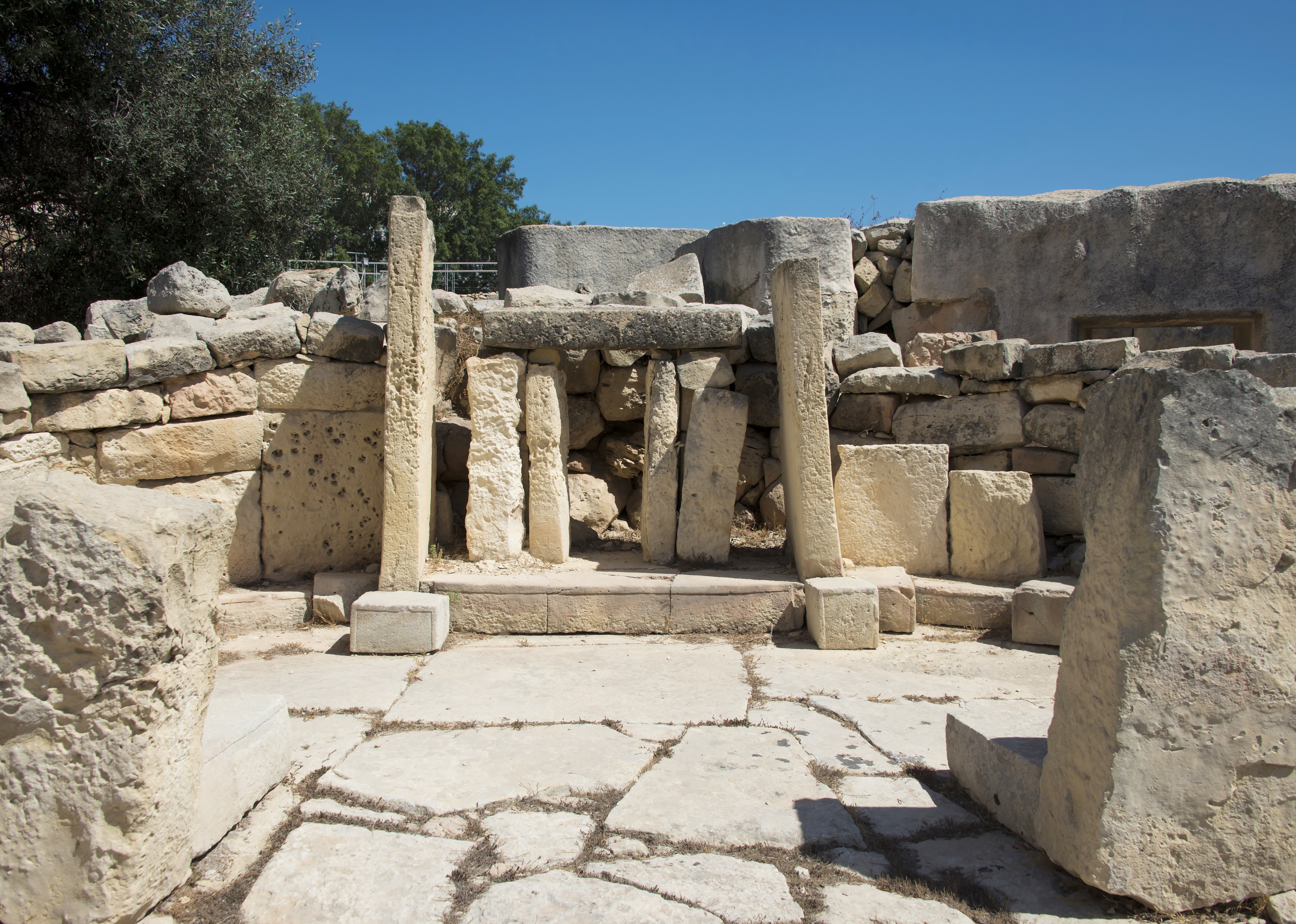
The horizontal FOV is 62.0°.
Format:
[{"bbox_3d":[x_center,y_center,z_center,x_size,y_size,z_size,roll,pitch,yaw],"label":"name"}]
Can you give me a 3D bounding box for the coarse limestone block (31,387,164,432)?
[{"bbox_3d":[-4.409,-0.417,8.620,0.906,0.304,0.420,-1,2,-36],"label":"coarse limestone block"}]

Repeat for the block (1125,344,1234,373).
[{"bbox_3d":[5.280,-0.970,10.750,1.050,0.360,0.500,0,1,18],"label":"block"}]

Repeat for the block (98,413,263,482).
[{"bbox_3d":[-3.900,-0.131,9.000,1.210,0.470,0.450,-1,2,-30],"label":"block"}]

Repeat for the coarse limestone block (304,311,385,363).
[{"bbox_3d":[-2.320,-0.953,8.250,0.540,0.340,0.400,0,3,-5],"label":"coarse limestone block"}]

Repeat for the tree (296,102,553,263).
[{"bbox_3d":[-6.370,-6.600,32.000,7.600,7.200,7.000,0,2,0],"label":"tree"}]

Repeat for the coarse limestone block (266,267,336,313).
[{"bbox_3d":[-3.394,-1.674,10.600,0.680,0.410,0.550,0,2,-15],"label":"coarse limestone block"}]

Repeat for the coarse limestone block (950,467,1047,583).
[{"bbox_3d":[2.908,0.514,9.000,0.710,0.865,0.320,1,3,28],"label":"coarse limestone block"}]

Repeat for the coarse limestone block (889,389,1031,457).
[{"bbox_3d":[2.744,-0.333,9.500,1.093,0.486,0.450,-5,1,20],"label":"coarse limestone block"}]

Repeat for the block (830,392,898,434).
[{"bbox_3d":[2.048,-0.463,10.290,0.620,0.370,0.450,0,2,3],"label":"block"}]

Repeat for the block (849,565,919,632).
[{"bbox_3d":[2.150,1.315,10.100,0.620,0.460,0.700,0,0,6],"label":"block"}]

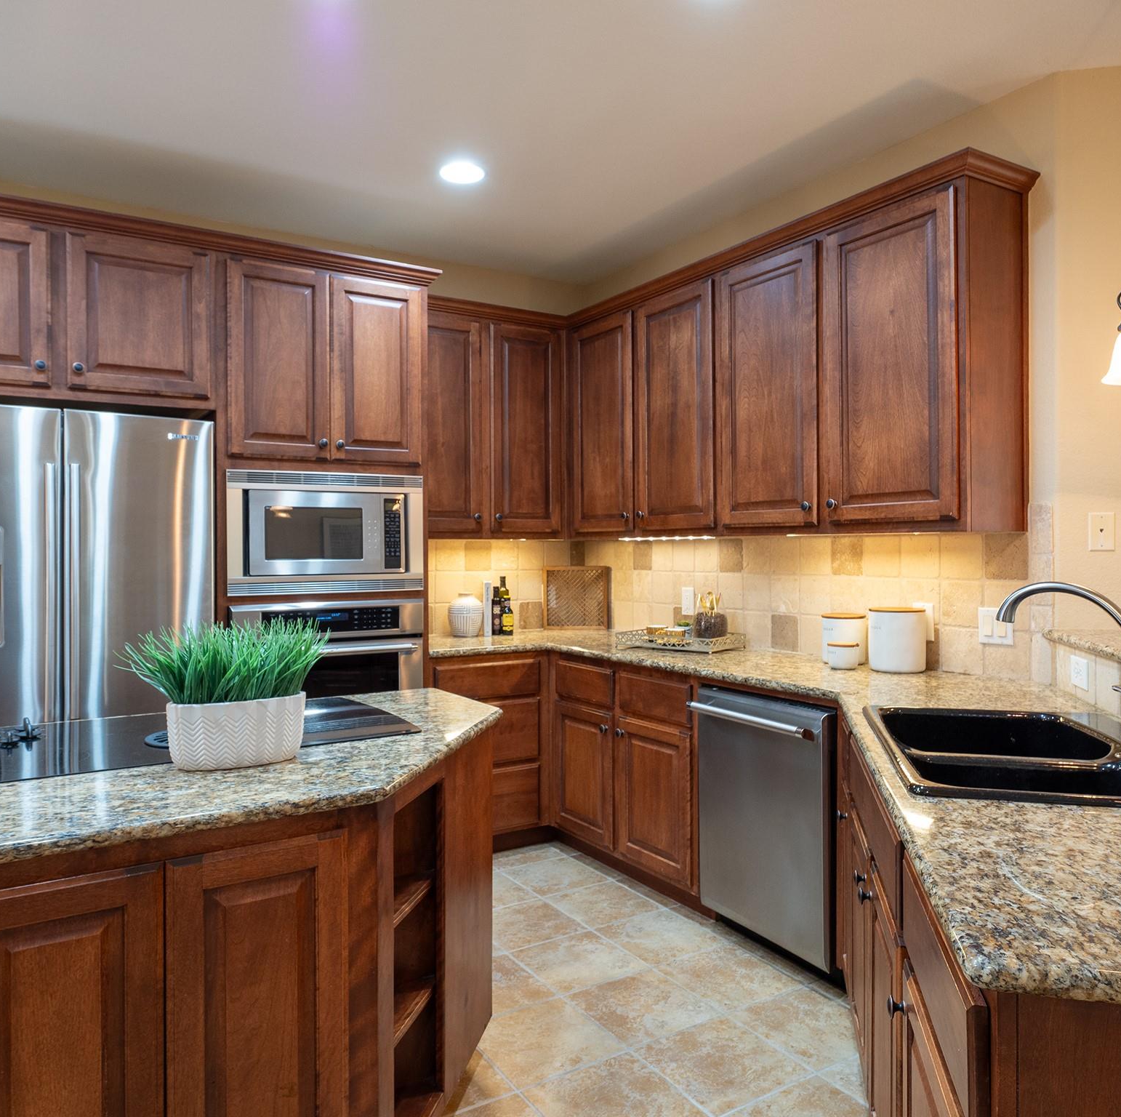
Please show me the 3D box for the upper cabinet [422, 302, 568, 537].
[{"bbox_3d":[-0.400,-0.599,4.103,0.830,1.041,0.331,0,0,-31],"label":"upper cabinet"}]

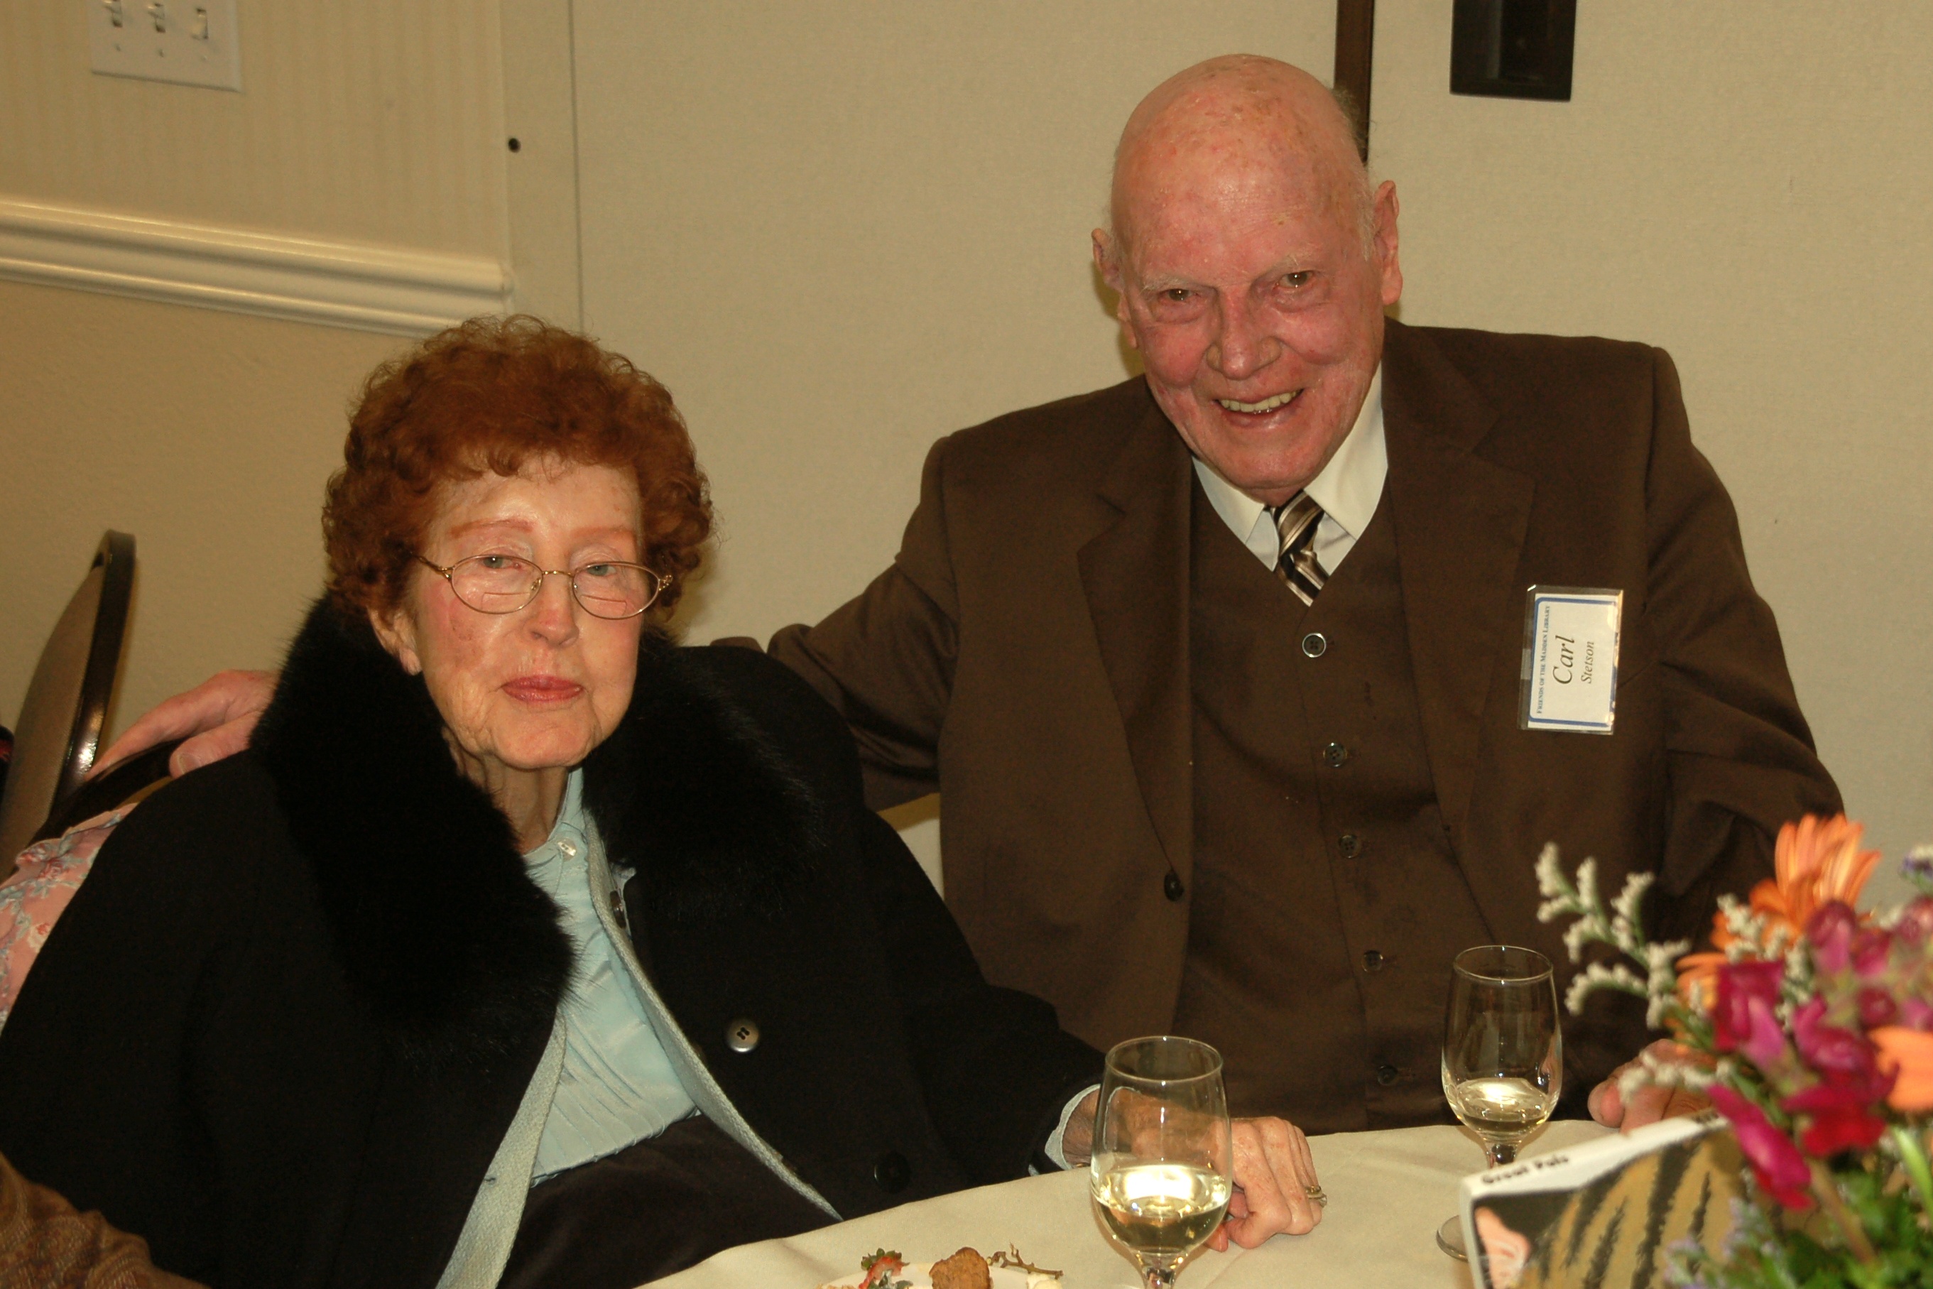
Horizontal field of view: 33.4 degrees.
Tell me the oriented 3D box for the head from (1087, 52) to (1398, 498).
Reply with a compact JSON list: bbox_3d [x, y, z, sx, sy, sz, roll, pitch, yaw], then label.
[{"bbox_3d":[0.170,-0.239,1.951,0.188,0.240,0.225,-6,26,13],"label":"head"}]

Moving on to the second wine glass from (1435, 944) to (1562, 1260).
[{"bbox_3d":[0.305,0.264,1.850,0.069,0.174,0.069,0,18,0],"label":"second wine glass"}]

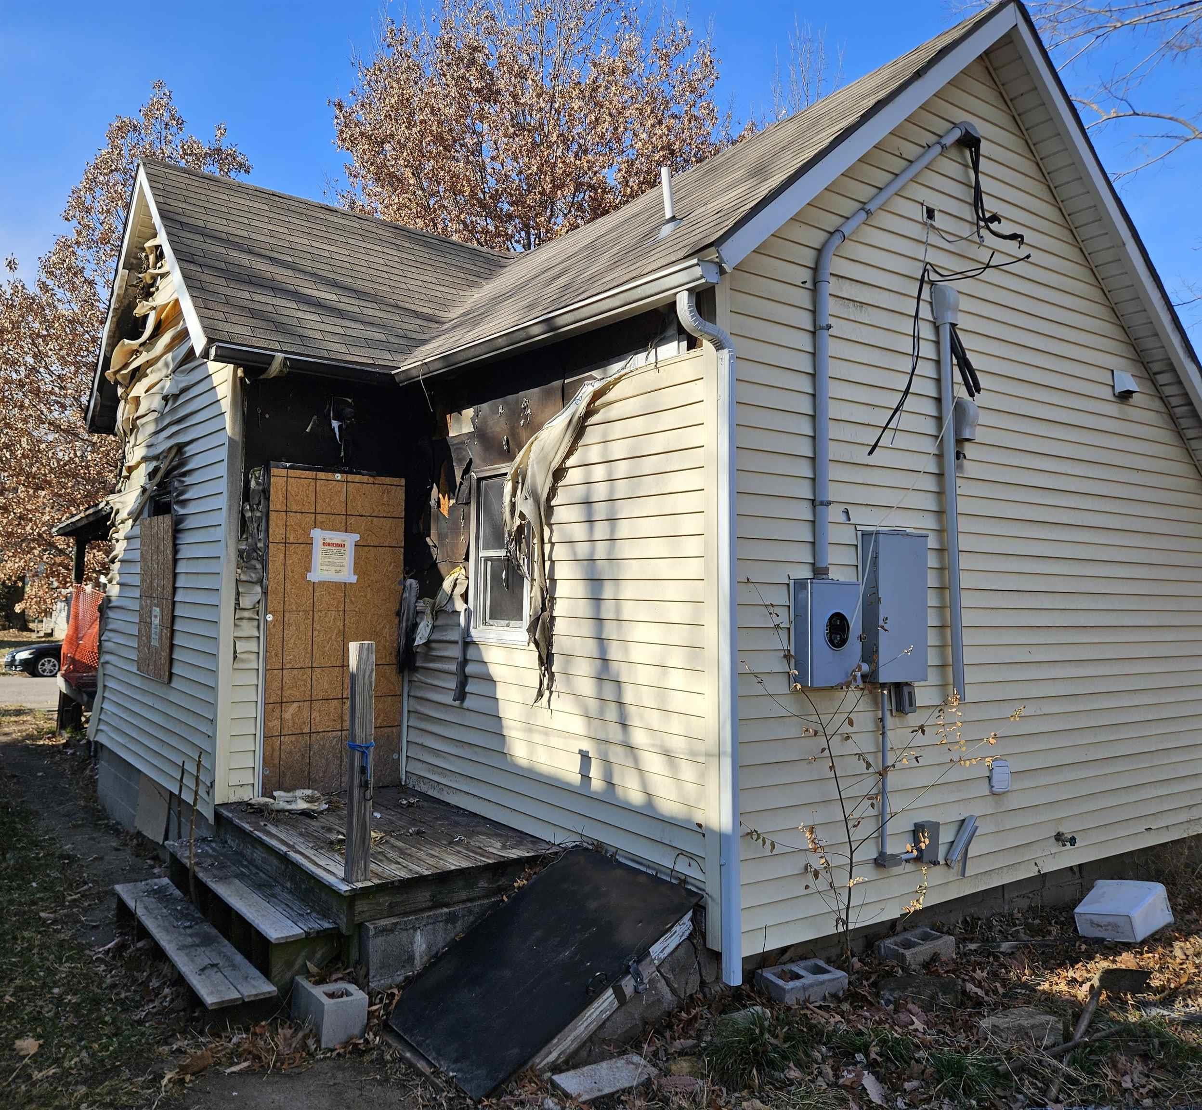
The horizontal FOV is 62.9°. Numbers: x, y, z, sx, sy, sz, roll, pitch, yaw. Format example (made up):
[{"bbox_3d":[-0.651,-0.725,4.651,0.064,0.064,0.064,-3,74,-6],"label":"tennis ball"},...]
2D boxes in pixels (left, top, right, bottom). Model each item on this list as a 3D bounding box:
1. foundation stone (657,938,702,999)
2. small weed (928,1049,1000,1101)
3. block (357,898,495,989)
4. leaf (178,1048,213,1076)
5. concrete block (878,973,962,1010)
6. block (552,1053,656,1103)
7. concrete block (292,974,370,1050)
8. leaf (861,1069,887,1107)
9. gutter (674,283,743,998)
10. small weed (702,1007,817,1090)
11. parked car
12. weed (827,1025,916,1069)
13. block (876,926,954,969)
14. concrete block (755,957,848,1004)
[{"bbox_3d":[0.309,1.826,4.401,0.240,0.250,0.150,3,-3,-35],"label":"foundation stone"},{"bbox_3d":[1.290,1.850,3.500,0.240,0.095,0.210,0,-2,0],"label":"small weed"},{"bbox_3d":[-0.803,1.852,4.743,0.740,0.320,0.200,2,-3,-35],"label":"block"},{"bbox_3d":[-1.669,2.088,4.050,0.140,0.030,0.110,0,22,0],"label":"leaf"},{"bbox_3d":[1.408,1.932,4.330,0.340,0.130,0.210,0,-2,-6],"label":"concrete block"},{"bbox_3d":[0.020,2.085,3.910,0.380,0.055,0.190,2,-3,-32],"label":"block"},{"bbox_3d":[-1.215,2.033,4.422,0.190,0.190,0.385,2,-3,-35],"label":"concrete block"},{"bbox_3d":[0.957,1.867,3.440,0.060,0.025,0.165,-4,15,-15],"label":"leaf"},{"bbox_3d":[0.477,0.363,4.348,0.295,3.090,0.080,2,-3,-35],"label":"gutter"},{"bbox_3d":[0.584,1.830,3.640,0.400,0.170,0.360,0,-2,0],"label":"small weed"},{"bbox_3d":[-13.300,2.460,26.500,4.800,1.460,1.820,2,-3,-35],"label":"parked car"},{"bbox_3d":[1.103,1.993,4.002,0.350,0.100,0.200,0,-2,15],"label":"weed"},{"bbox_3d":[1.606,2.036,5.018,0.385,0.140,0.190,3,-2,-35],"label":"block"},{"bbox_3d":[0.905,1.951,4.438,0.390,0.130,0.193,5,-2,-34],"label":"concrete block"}]

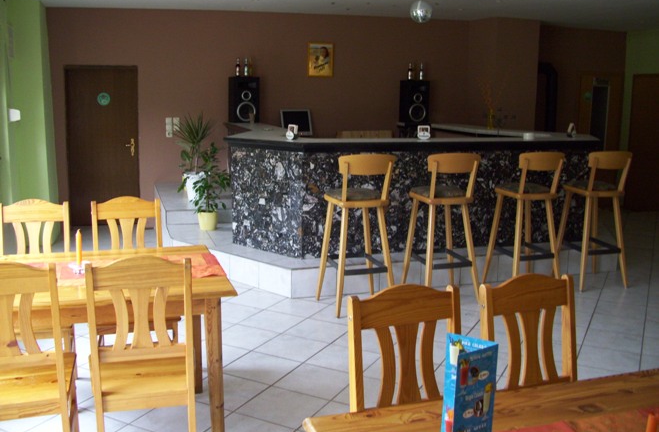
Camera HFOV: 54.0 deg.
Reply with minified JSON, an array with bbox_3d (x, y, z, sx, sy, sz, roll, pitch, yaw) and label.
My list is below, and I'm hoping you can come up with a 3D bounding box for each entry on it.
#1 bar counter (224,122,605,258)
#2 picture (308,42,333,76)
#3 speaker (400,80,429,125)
[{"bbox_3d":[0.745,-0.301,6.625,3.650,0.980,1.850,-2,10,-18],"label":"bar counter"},{"bbox_3d":[-0.098,-1.913,7.913,0.325,0.450,0.030,0,10,-5],"label":"picture"},{"bbox_3d":[0.983,-1.292,7.400,0.310,0.515,0.280,0,10,-6],"label":"speaker"}]

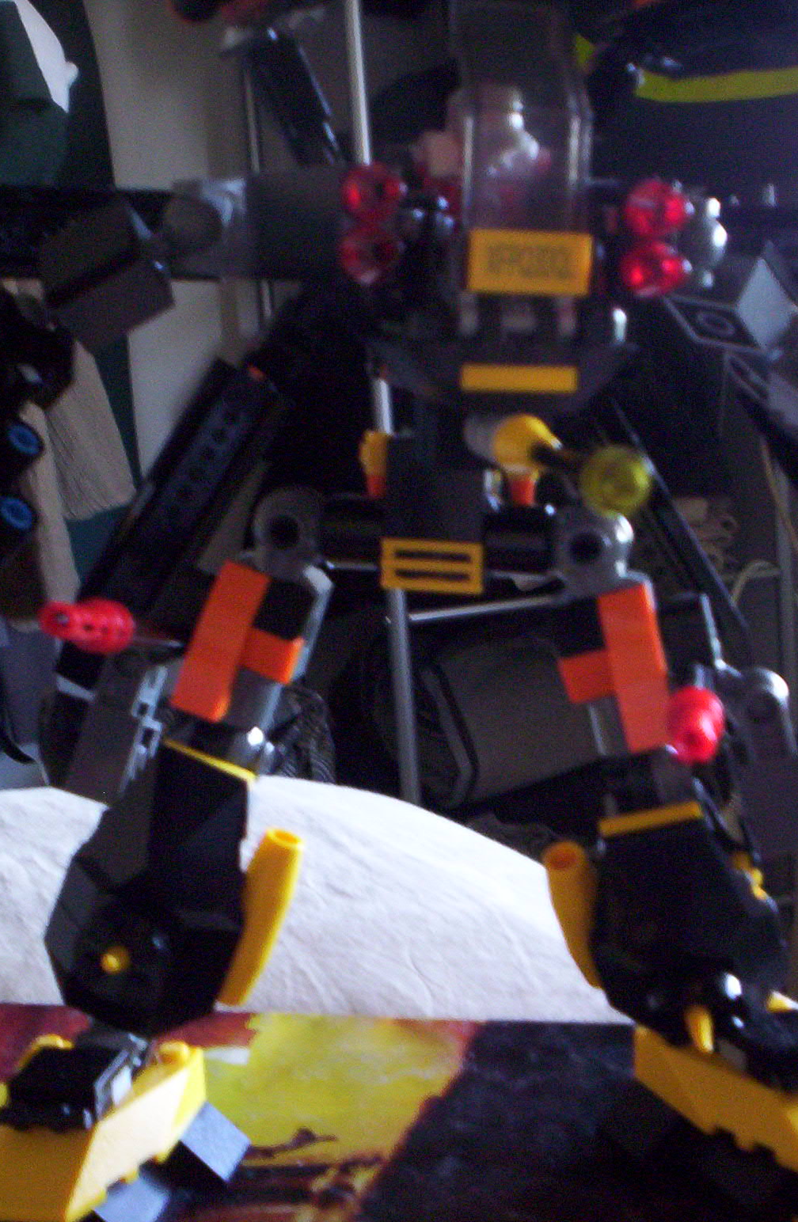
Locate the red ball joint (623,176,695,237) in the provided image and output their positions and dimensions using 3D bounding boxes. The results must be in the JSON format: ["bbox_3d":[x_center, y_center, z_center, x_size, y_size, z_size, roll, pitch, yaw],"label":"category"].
[{"bbox_3d":[0.035,-0.054,0.235,0.008,0.008,0.007,1,13,-10],"label":"red ball joint"}]

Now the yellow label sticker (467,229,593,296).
[{"bbox_3d":[0.018,-0.047,0.237,0.016,0.008,0.005,1,13,-10],"label":"yellow label sticker"}]

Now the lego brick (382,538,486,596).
[{"bbox_3d":[0.005,-0.007,0.279,0.016,0.008,0.004,3,13,-4],"label":"lego brick"}]

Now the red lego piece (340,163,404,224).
[{"bbox_3d":[-0.003,-0.054,0.226,0.008,0.008,0.007,0,10,-7],"label":"red lego piece"}]

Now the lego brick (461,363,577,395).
[{"bbox_3d":[0.017,-0.032,0.245,0.016,0.004,0.005,1,13,-10],"label":"lego brick"}]

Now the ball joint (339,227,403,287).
[{"bbox_3d":[-0.004,-0.047,0.233,0.008,0.008,0.007,1,13,-10],"label":"ball joint"}]

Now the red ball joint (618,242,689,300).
[{"bbox_3d":[0.034,-0.046,0.235,0.008,0.008,0.007,1,13,-10],"label":"red ball joint"}]

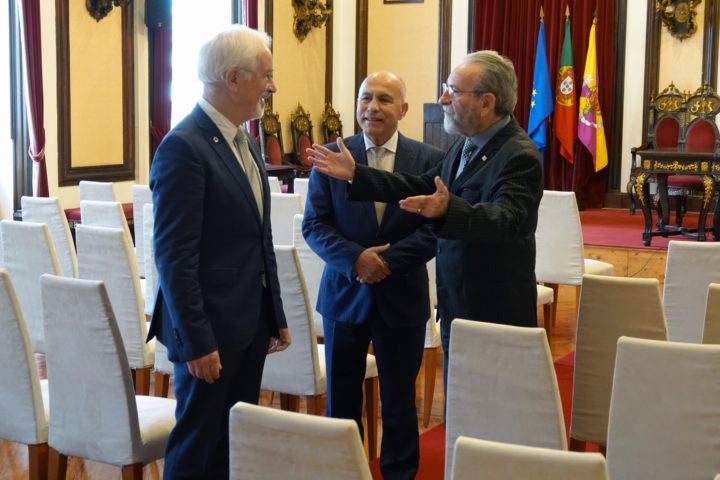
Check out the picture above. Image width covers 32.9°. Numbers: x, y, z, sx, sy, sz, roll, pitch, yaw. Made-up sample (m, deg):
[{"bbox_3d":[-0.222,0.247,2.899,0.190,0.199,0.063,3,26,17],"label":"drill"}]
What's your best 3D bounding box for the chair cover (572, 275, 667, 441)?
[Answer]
[{"bbox_3d":[0.994,0.385,4.316,0.385,0.584,0.616,5,8,28],"label":"chair cover"}]

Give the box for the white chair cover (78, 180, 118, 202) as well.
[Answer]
[{"bbox_3d":[-1.534,-0.100,8.000,0.385,0.584,0.616,4,8,26],"label":"white chair cover"}]

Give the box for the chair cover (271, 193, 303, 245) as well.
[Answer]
[{"bbox_3d":[-0.322,-0.008,7.404,0.385,0.584,0.616,5,8,28],"label":"chair cover"}]

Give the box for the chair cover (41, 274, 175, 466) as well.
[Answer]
[{"bbox_3d":[-0.776,0.401,4.253,0.420,0.607,0.630,5,8,32],"label":"chair cover"}]

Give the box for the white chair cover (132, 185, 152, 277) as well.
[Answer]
[{"bbox_3d":[-1.204,-0.071,8.182,0.420,0.607,0.630,5,8,30],"label":"white chair cover"}]

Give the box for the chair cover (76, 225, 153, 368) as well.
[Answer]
[{"bbox_3d":[-0.959,0.215,5.458,0.385,0.584,0.616,5,8,30],"label":"chair cover"}]

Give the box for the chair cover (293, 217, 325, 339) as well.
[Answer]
[{"bbox_3d":[-0.059,0.160,6.366,0.420,0.607,0.630,5,8,30],"label":"chair cover"}]

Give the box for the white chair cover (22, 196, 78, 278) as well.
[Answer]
[{"bbox_3d":[-1.647,0.043,7.170,0.420,0.607,0.630,5,8,29],"label":"white chair cover"}]

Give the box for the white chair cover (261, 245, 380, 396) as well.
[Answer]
[{"bbox_3d":[-0.215,0.295,5.211,0.420,0.607,0.630,5,8,30],"label":"white chair cover"}]

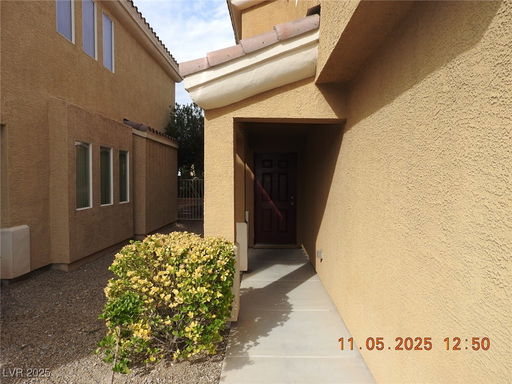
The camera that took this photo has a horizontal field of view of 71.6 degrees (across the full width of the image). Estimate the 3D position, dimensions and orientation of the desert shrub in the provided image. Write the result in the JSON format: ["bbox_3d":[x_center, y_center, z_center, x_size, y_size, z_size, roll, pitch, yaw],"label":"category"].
[{"bbox_3d":[-0.750,0.940,3.330,1.080,1.040,1.000,0,1,1],"label":"desert shrub"}]

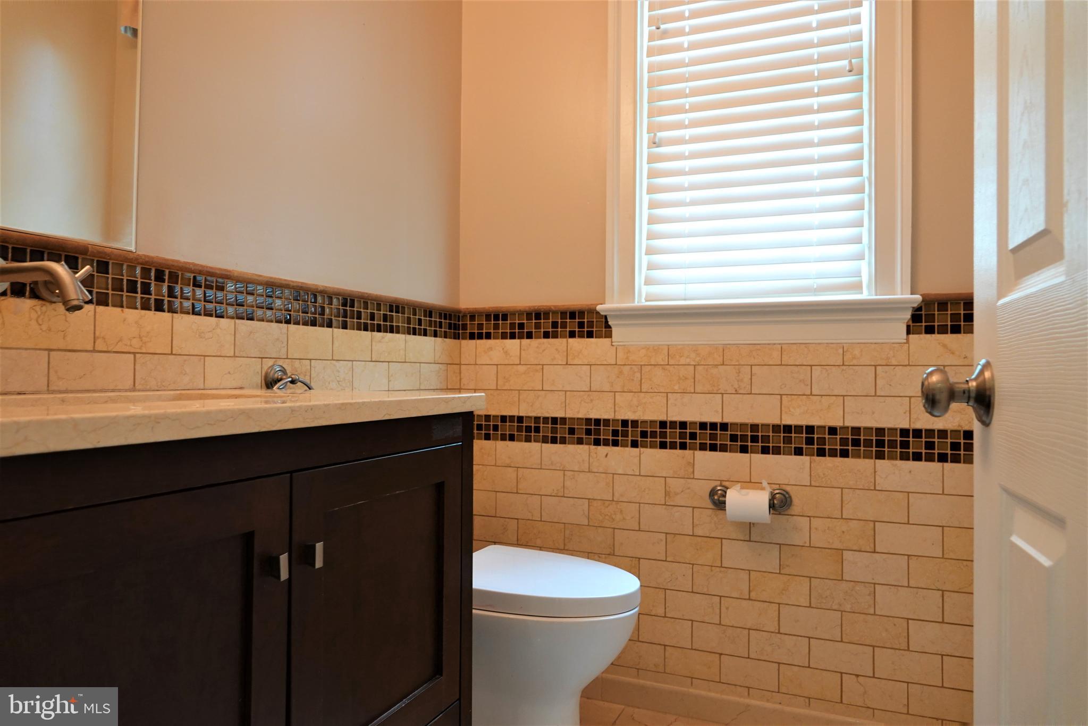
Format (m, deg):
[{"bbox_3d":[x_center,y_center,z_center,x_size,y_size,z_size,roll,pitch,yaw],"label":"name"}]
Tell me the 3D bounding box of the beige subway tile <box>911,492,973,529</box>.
[{"bbox_3d":[0.993,0.367,1.804,0.151,0.076,0.010,0,-1,22],"label":"beige subway tile"}]

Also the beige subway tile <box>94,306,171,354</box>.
[{"bbox_3d":[-0.750,-0.057,1.325,0.010,0.076,0.151,0,-1,25],"label":"beige subway tile"}]

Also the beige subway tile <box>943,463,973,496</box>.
[{"bbox_3d":[1.064,0.287,1.774,0.152,0.077,0.010,0,-1,22],"label":"beige subway tile"}]

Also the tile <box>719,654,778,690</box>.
[{"bbox_3d":[0.561,0.843,1.979,0.152,0.076,0.010,0,-2,22],"label":"tile"}]

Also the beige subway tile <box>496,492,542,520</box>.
[{"bbox_3d":[-0.078,0.443,2.244,0.152,0.076,0.010,0,-1,22],"label":"beige subway tile"}]

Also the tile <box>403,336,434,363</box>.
[{"bbox_3d":[-0.366,-0.039,2.121,0.010,0.076,0.152,0,-1,23],"label":"tile"}]

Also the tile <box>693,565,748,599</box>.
[{"bbox_3d":[0.492,0.605,2.013,0.152,0.076,0.010,0,-1,23],"label":"tile"}]

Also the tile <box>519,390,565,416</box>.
[{"bbox_3d":[-0.003,0.123,2.217,0.151,0.076,0.010,0,-1,22],"label":"tile"}]

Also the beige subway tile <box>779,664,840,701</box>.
[{"bbox_3d":[0.705,0.844,1.919,0.152,0.076,0.010,0,-1,23],"label":"beige subway tile"}]

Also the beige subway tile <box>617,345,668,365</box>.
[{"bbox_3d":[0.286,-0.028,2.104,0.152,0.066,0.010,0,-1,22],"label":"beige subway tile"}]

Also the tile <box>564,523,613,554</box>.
[{"bbox_3d":[0.135,0.523,2.156,0.151,0.076,0.010,0,-1,22],"label":"tile"}]

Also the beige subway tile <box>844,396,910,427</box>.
[{"bbox_3d":[0.852,0.127,1.865,0.152,0.077,0.010,0,-1,22],"label":"beige subway tile"}]

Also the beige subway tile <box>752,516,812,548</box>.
[{"bbox_3d":[0.637,0.447,1.955,0.152,0.076,0.010,0,-1,23],"label":"beige subway tile"}]

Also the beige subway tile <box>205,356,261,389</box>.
[{"bbox_3d":[-0.649,0.027,1.511,0.010,0.076,0.152,0,-1,25],"label":"beige subway tile"}]

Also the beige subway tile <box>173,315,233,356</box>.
[{"bbox_3d":[-0.679,-0.052,1.445,0.010,0.076,0.152,0,-1,25],"label":"beige subway tile"}]

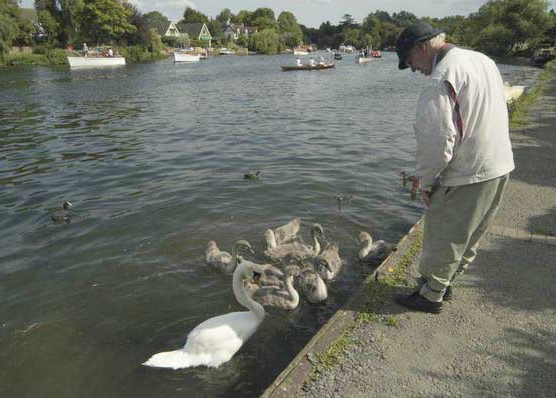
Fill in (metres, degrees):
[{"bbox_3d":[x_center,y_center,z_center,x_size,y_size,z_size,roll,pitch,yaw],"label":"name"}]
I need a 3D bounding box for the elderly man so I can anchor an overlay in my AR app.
[{"bbox_3d":[0.950,-0.098,2.275,0.540,1.660,0.510,17,26,37],"label":"elderly man"}]

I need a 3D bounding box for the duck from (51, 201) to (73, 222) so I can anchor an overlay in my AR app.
[{"bbox_3d":[-2.620,0.185,4.856,0.270,0.210,0.140,7,22,19],"label":"duck"}]

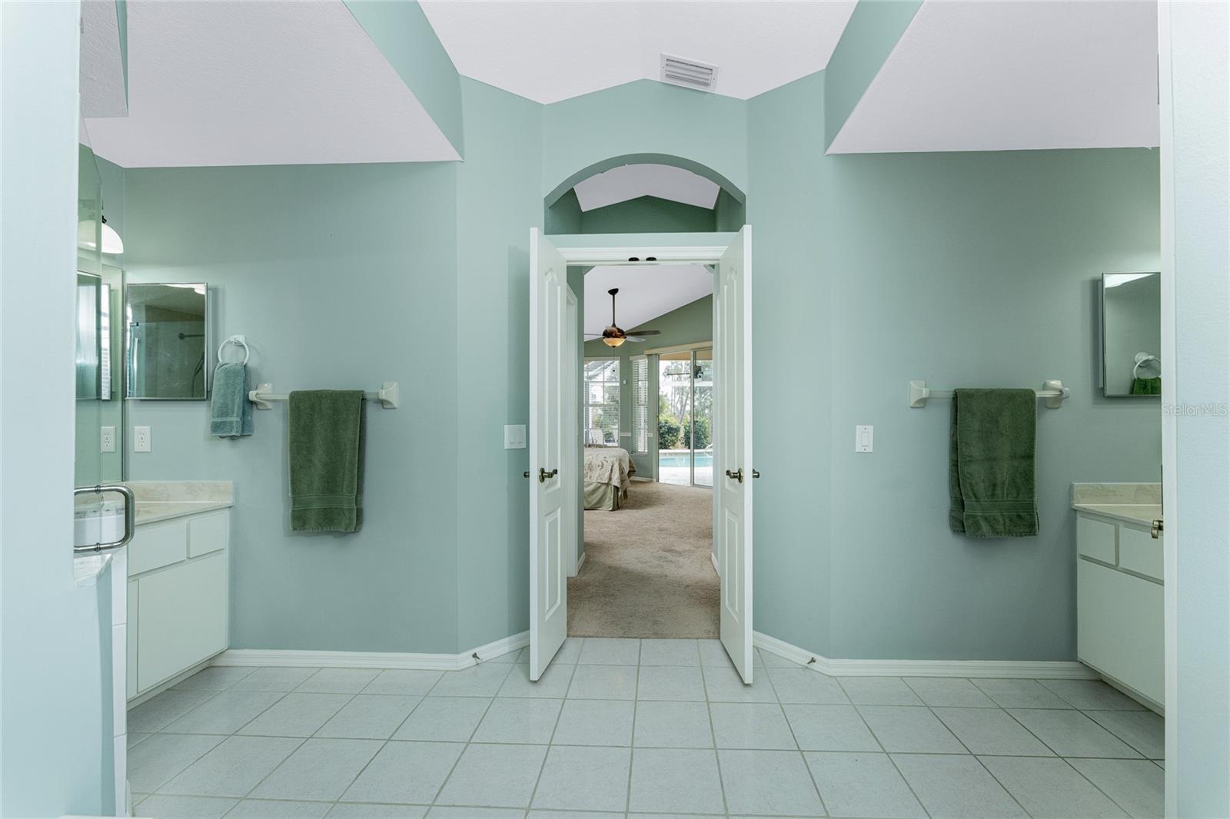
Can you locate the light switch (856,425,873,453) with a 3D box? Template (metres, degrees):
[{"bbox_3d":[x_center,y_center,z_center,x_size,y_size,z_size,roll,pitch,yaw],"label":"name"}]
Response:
[{"bbox_3d":[1.155,0.137,2.211,0.079,0.121,0.012,0,-1,2],"label":"light switch"}]

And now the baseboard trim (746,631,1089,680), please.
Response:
[{"bbox_3d":[1.466,1.201,2.334,1.529,0.083,0.304,0,-1,5],"label":"baseboard trim"}]

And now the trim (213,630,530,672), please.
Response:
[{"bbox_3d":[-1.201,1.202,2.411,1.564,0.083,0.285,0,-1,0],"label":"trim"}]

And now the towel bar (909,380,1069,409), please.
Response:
[{"bbox_3d":[1.731,-0.072,2.187,0.697,0.120,0.090,0,-1,2],"label":"towel bar"}]

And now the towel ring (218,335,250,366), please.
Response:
[{"bbox_3d":[-1.785,-0.266,2.245,0.146,0.158,0.065,0,-1,2],"label":"towel ring"}]

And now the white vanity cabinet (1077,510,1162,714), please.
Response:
[{"bbox_3d":[2.370,0.840,1.735,0.530,0.775,0.920,0,-1,3],"label":"white vanity cabinet"}]

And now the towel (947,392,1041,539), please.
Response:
[{"bbox_3d":[1.711,0.239,2.170,0.360,0.663,0.085,0,-1,2],"label":"towel"}]

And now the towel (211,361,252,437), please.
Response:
[{"bbox_3d":[-1.782,-0.043,2.235,0.150,0.352,0.080,0,-1,2],"label":"towel"}]

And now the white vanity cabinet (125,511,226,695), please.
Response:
[{"bbox_3d":[-2.189,0.859,1.893,0.530,0.755,0.920,0,-1,4],"label":"white vanity cabinet"}]

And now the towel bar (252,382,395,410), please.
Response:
[{"bbox_3d":[-1.374,-0.060,2.244,0.685,0.122,0.085,0,-1,2],"label":"towel bar"}]

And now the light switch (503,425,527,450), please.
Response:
[{"bbox_3d":[-0.509,0.141,2.445,0.121,0.120,0.012,1,-1,-41],"label":"light switch"}]

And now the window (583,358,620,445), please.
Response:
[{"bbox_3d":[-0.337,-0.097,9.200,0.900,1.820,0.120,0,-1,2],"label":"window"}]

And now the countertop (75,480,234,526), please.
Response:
[{"bbox_3d":[-2.128,0.408,1.845,0.550,0.125,0.920,0,-1,3],"label":"countertop"}]

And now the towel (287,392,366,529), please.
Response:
[{"bbox_3d":[-1.364,0.240,2.266,0.335,0.660,0.080,0,-1,2],"label":"towel"}]

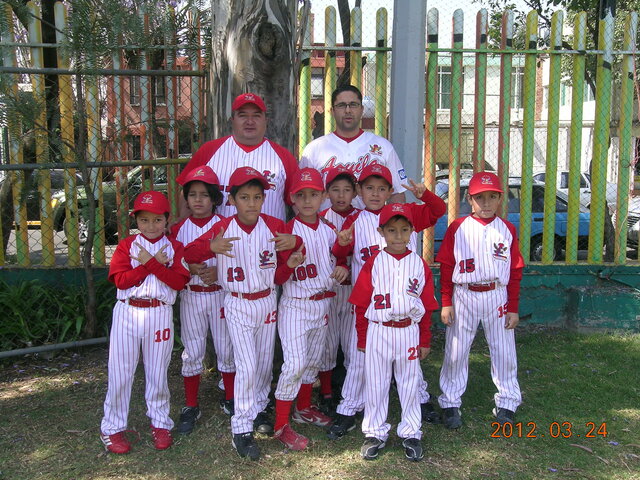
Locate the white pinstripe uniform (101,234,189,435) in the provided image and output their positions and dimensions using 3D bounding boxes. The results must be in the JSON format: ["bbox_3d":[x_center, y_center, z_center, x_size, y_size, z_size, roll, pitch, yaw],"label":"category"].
[{"bbox_3d":[-0.814,0.449,3.366,0.400,0.957,0.270,-2,7,-14],"label":"white pinstripe uniform"}]

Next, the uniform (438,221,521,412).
[{"bbox_3d":[0.807,0.384,3.630,0.410,1.008,0.260,0,7,5],"label":"uniform"}]

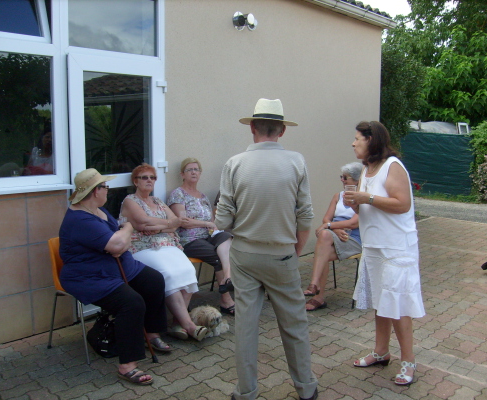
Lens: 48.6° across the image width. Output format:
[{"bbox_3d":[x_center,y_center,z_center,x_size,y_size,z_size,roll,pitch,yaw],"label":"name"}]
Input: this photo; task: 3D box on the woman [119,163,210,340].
[{"bbox_3d":[-0.629,0.366,4.170,0.880,1.290,0.540,6,9,39],"label":"woman"}]

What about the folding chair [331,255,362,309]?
[{"bbox_3d":[0.958,0.515,4.985,0.470,0.800,0.510,6,9,41],"label":"folding chair"}]

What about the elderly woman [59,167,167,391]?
[{"bbox_3d":[-0.827,0.441,3.644,0.980,1.270,0.600,4,8,31],"label":"elderly woman"}]

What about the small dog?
[{"bbox_3d":[-0.250,0.898,4.154,0.240,0.240,0.380,-5,9,-37],"label":"small dog"}]

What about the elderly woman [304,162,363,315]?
[{"bbox_3d":[0.801,0.303,4.816,0.500,1.260,0.820,6,9,41],"label":"elderly woman"}]

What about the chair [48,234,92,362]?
[{"bbox_3d":[-1.057,0.660,3.820,0.530,0.790,0.480,5,9,37],"label":"chair"}]

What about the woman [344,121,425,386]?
[{"bbox_3d":[0.906,0.314,3.343,0.540,1.600,0.480,-2,7,-18],"label":"woman"}]

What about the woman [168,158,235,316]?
[{"bbox_3d":[-0.287,0.296,4.663,0.540,1.310,0.860,-5,9,-37],"label":"woman"}]

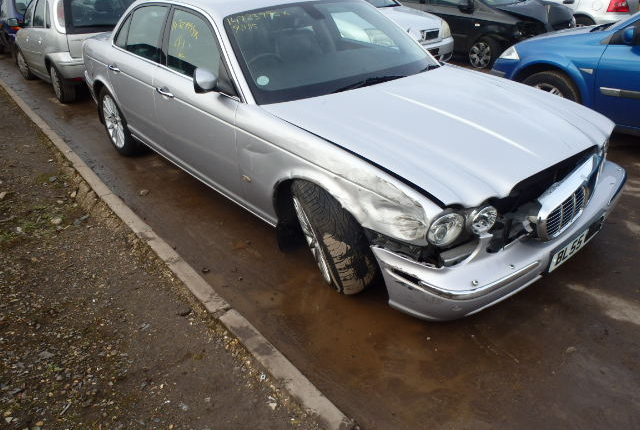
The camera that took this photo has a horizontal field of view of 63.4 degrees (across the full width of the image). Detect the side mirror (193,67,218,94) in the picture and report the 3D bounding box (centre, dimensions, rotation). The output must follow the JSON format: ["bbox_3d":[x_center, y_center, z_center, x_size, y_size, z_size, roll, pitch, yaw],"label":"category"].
[{"bbox_3d":[-0.619,-0.745,2.853,0.180,0.145,0.120,-21,31,-33],"label":"side mirror"}]

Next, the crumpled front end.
[{"bbox_3d":[1.086,0.052,2.608,1.820,0.380,0.520,-21,31,-33],"label":"crumpled front end"}]

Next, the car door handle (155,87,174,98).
[{"bbox_3d":[-1.027,-0.808,3.443,0.060,0.055,0.210,-21,31,-33],"label":"car door handle"}]

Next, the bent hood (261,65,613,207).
[{"bbox_3d":[0.691,-0.560,2.844,1.520,0.240,1.358,-21,37,-33],"label":"bent hood"}]

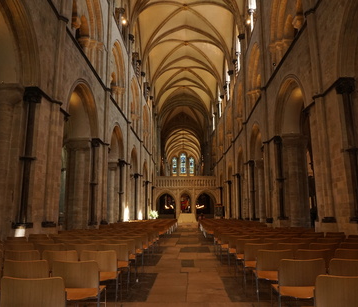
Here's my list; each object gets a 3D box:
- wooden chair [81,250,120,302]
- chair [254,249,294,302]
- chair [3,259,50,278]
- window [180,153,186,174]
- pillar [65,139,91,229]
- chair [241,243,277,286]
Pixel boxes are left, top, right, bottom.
[{"bbox_3d":[-1.066,1.769,4.327,0.500,0.810,0.530,-1,-12,2],"label":"wooden chair"},{"bbox_3d":[1.315,1.754,4.319,0.500,0.810,0.530,0,-12,-1],"label":"chair"},{"bbox_3d":[-1.666,1.627,3.520,0.500,0.800,0.530,-1,-11,1],"label":"chair"},{"bbox_3d":[0.982,2.989,86.085,1.700,6.200,0.250,-1,-11,1],"label":"window"},{"bbox_3d":[-4.388,1.688,13.337,1.200,4.550,1.200,-1,-11,1],"label":"pillar"},{"bbox_3d":[1.409,1.998,5.488,0.525,0.775,0.540,0,-12,0],"label":"chair"}]

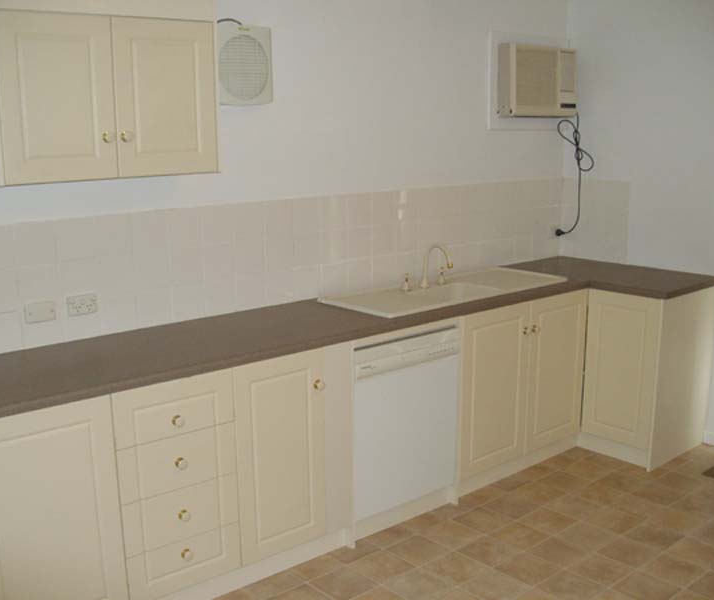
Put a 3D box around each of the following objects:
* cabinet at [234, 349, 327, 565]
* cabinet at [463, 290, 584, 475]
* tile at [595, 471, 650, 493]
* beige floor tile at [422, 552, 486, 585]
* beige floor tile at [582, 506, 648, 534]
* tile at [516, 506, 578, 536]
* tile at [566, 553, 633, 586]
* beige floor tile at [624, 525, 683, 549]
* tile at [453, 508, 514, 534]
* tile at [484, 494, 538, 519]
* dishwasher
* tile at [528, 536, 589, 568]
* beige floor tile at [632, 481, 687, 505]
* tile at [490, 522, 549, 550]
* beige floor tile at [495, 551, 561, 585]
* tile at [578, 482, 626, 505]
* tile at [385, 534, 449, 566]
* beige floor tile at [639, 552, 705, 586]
[{"bbox_3d":[-0.462,0.542,3.289,0.404,0.754,0.570,-10,15,-41],"label":"cabinet"},{"bbox_3d":[0.631,0.348,4.202,0.935,0.757,0.560,-10,15,-40],"label":"cabinet"},{"bbox_3d":[1.292,0.894,4.050,0.203,0.010,0.196,-10,15,-41],"label":"tile"},{"bbox_3d":[0.385,1.051,3.250,0.203,0.010,0.196,-10,15,-41],"label":"beige floor tile"},{"bbox_3d":[1.121,0.973,3.640,0.203,0.010,0.196,-10,15,-41],"label":"beige floor tile"},{"bbox_3d":[0.839,0.973,3.650,0.203,0.010,0.196,-10,15,-41],"label":"tile"},{"bbox_3d":[0.943,1.046,3.224,0.195,0.010,0.195,-10,15,-40],"label":"tile"},{"bbox_3d":[1.242,0.991,3.481,0.195,0.010,0.195,-10,15,-40],"label":"beige floor tile"},{"bbox_3d":[0.556,0.972,3.660,0.203,0.010,0.196,-10,15,-41],"label":"tile"},{"bbox_3d":[0.701,0.938,3.770,0.195,0.010,0.195,-10,15,-40],"label":"tile"},{"bbox_3d":[0.032,0.495,3.678,0.597,0.783,0.566,-10,15,-40],"label":"dishwasher"},{"bbox_3d":[0.819,1.026,3.373,0.203,0.010,0.196,-10,15,-41],"label":"tile"},{"bbox_3d":[1.421,0.900,3.885,0.207,0.010,0.186,-10,15,-41],"label":"beige floor tile"},{"bbox_3d":[0.687,0.999,3.517,0.203,0.010,0.196,-10,15,-41],"label":"tile"},{"bbox_3d":[0.662,1.040,3.206,0.195,0.010,0.184,-10,15,-41],"label":"beige floor tile"},{"bbox_3d":[1.131,0.905,3.872,0.201,0.010,0.186,-10,15,-41],"label":"tile"},{"bbox_3d":[0.253,1.020,3.385,0.195,0.010,0.195,-10,15,-40],"label":"tile"},{"bbox_3d":[1.212,1.039,3.191,0.192,0.010,0.185,-10,15,-41],"label":"beige floor tile"}]

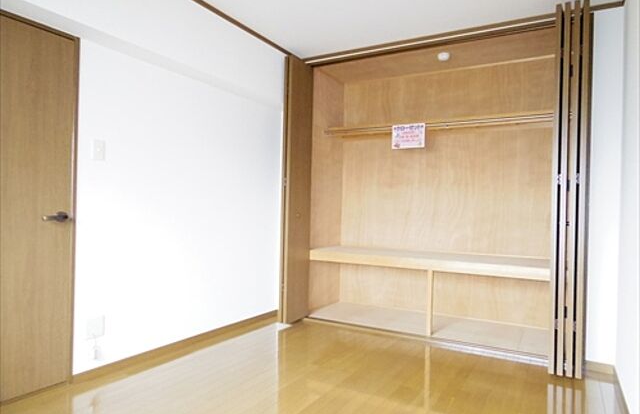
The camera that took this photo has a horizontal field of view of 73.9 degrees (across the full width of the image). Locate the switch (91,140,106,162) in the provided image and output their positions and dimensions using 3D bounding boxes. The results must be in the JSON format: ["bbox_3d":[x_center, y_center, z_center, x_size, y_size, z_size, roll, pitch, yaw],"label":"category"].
[{"bbox_3d":[-1.287,-0.328,2.482,0.012,0.120,0.075,1,0,30],"label":"switch"}]

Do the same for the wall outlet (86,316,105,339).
[{"bbox_3d":[-1.310,0.704,2.483,0.012,0.120,0.113,1,0,30],"label":"wall outlet"}]

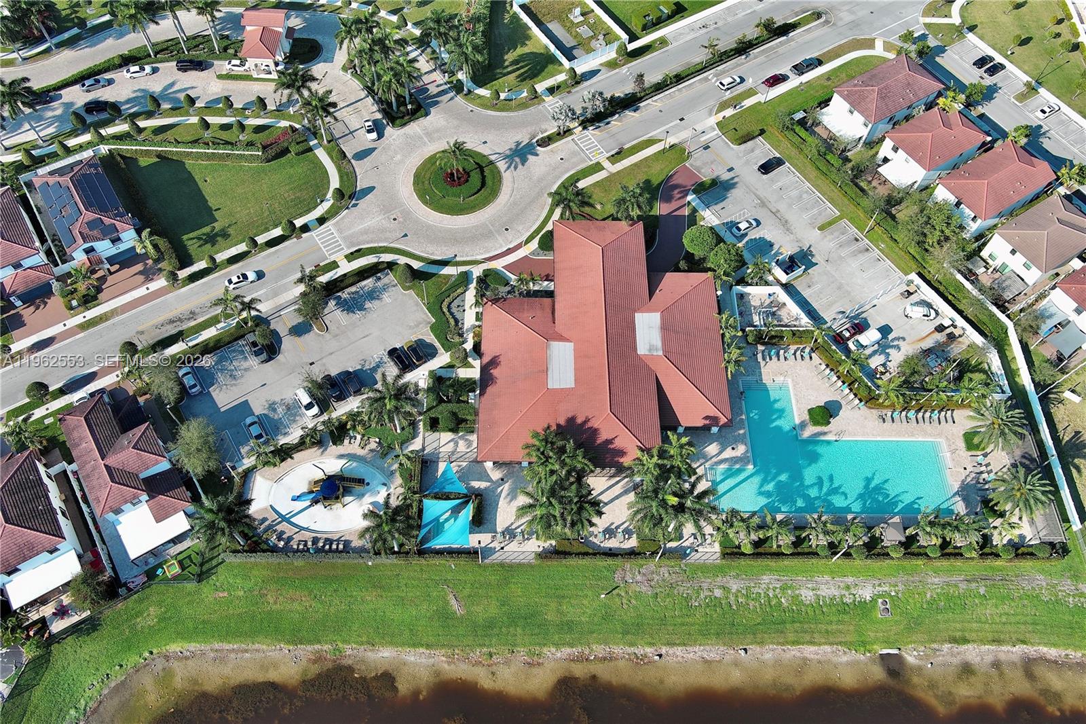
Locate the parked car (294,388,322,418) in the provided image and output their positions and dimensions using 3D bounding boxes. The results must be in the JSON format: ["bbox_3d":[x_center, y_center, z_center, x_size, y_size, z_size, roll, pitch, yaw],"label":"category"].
[{"bbox_3d":[-35.637,6.178,132.747,1.900,1.680,4.750,-29,65,-16],"label":"parked car"}]

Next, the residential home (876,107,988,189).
[{"bbox_3d":[67.263,-37.991,153.927,17.580,7.700,10.010,-30,65,-18],"label":"residential home"}]

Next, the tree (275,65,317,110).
[{"bbox_3d":[-42.855,-46.348,155.612,7.400,10.900,7.400,3,60,0],"label":"tree"}]

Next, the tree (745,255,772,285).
[{"bbox_3d":[33.307,-13.224,138.856,4.300,6.900,4.300,1,60,-2],"label":"tree"}]

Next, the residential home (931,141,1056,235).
[{"bbox_3d":[78.545,-30.673,152.227,18.700,7.600,10.250,-29,65,-17],"label":"residential home"}]

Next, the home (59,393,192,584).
[{"bbox_3d":[-57.473,14.543,119.457,11.140,7.000,23.600,-28,65,-17],"label":"home"}]

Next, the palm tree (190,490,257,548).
[{"bbox_3d":[-41.727,22.122,117.344,7.800,12.600,7.800,2,61,0],"label":"palm tree"}]

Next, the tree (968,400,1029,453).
[{"bbox_3d":[64.336,9.833,126.462,8.400,8.000,8.400,1,60,-2],"label":"tree"}]

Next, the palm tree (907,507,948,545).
[{"bbox_3d":[52.405,23.280,121.500,4.800,7.300,4.800,2,61,0],"label":"palm tree"}]

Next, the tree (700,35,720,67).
[{"bbox_3d":[30.964,-58.300,165.647,3.700,5.400,3.700,1,60,-2],"label":"tree"}]

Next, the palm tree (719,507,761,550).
[{"bbox_3d":[26.024,22.610,117.813,5.400,7.300,5.400,1,60,-2],"label":"palm tree"}]

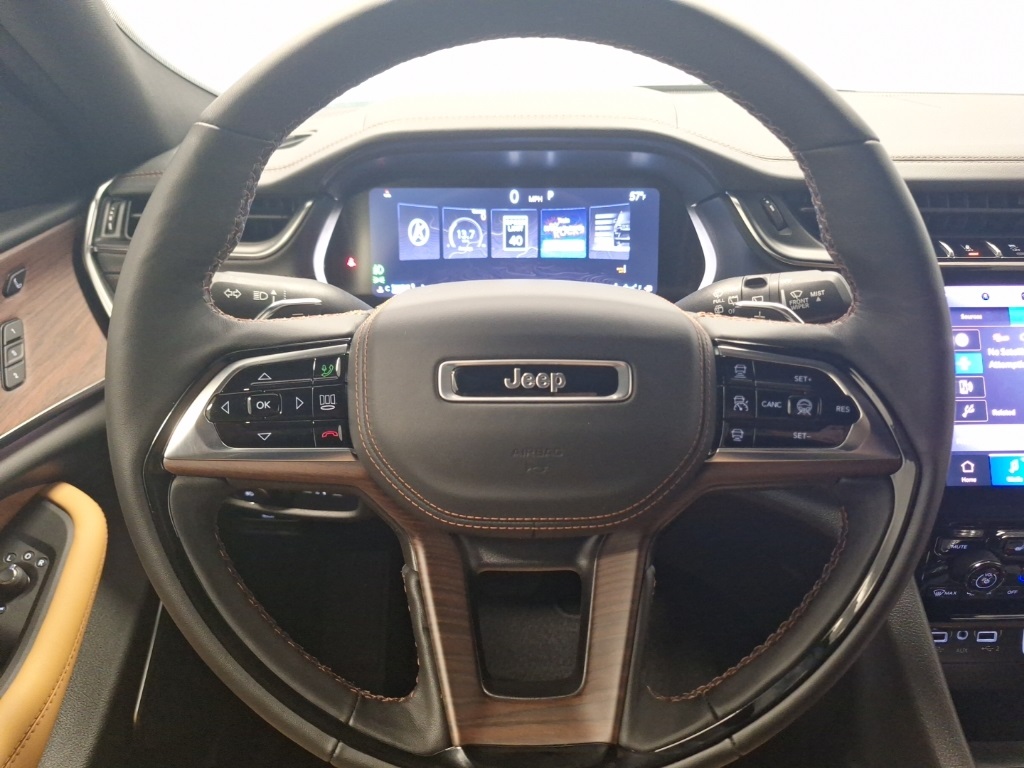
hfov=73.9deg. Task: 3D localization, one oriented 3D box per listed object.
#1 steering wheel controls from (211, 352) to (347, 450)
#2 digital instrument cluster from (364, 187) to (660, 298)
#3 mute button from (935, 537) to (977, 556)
[{"bbox_3d":[-0.114,0.009,0.333,0.071,0.048,0.020,0,-5,-4],"label":"steering wheel controls"},{"bbox_3d":[0.002,-0.120,0.578,0.245,0.092,0.020,0,7,0],"label":"digital instrument cluster"},{"bbox_3d":[0.305,0.112,0.468,0.029,0.014,0.010,0,-12,0],"label":"mute button"}]

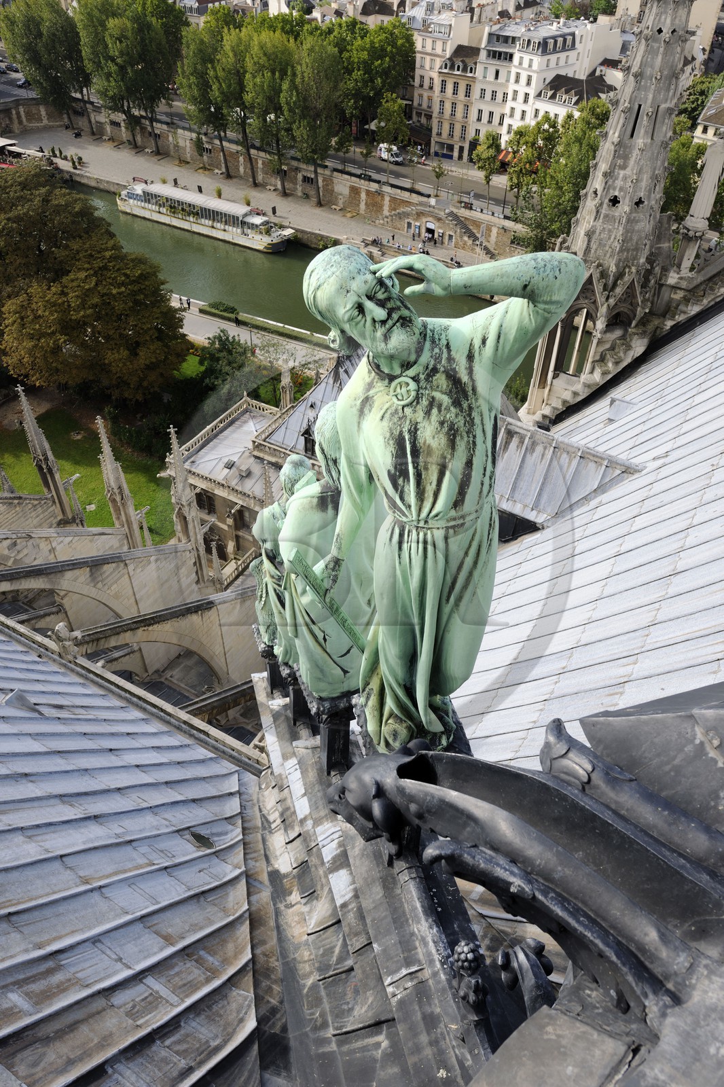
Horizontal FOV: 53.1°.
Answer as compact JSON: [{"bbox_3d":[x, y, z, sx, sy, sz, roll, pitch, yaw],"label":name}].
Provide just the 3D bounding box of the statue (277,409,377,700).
[{"bbox_3d":[-0.175,0.264,6.238,0.980,3.350,0.900,-9,44,-11],"label":"statue"}]

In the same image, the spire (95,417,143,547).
[{"bbox_3d":[-12.550,-2.800,37.230,1.100,8.800,1.100,23,47,21],"label":"spire"}]

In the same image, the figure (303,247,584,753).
[{"bbox_3d":[0.278,0.115,3.958,1.150,3.400,0.950,3,43,2],"label":"figure"}]

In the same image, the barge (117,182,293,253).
[{"bbox_3d":[-30.000,-61.300,134.800,39.600,4.800,5.100,24,48,21],"label":"barge"}]

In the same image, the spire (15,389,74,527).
[{"bbox_3d":[-17.260,-4.710,39.270,1.100,8.800,1.100,23,47,21],"label":"spire"}]

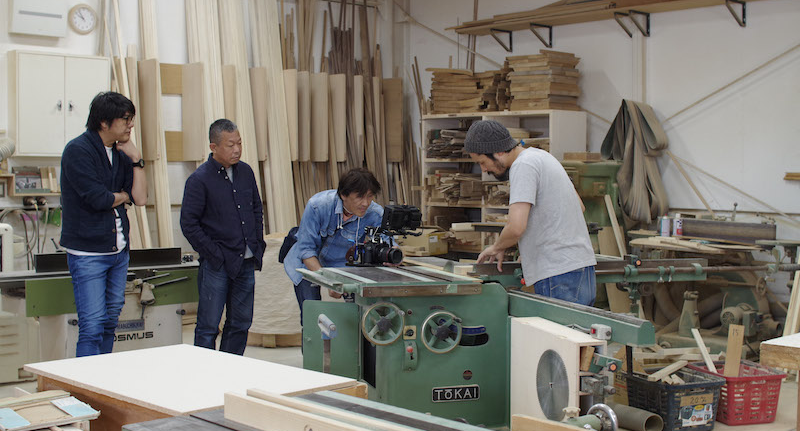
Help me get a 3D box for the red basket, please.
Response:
[{"bbox_3d":[1.880,0.989,5.601,0.355,0.255,0.450,-1,4,-12],"label":"red basket"}]

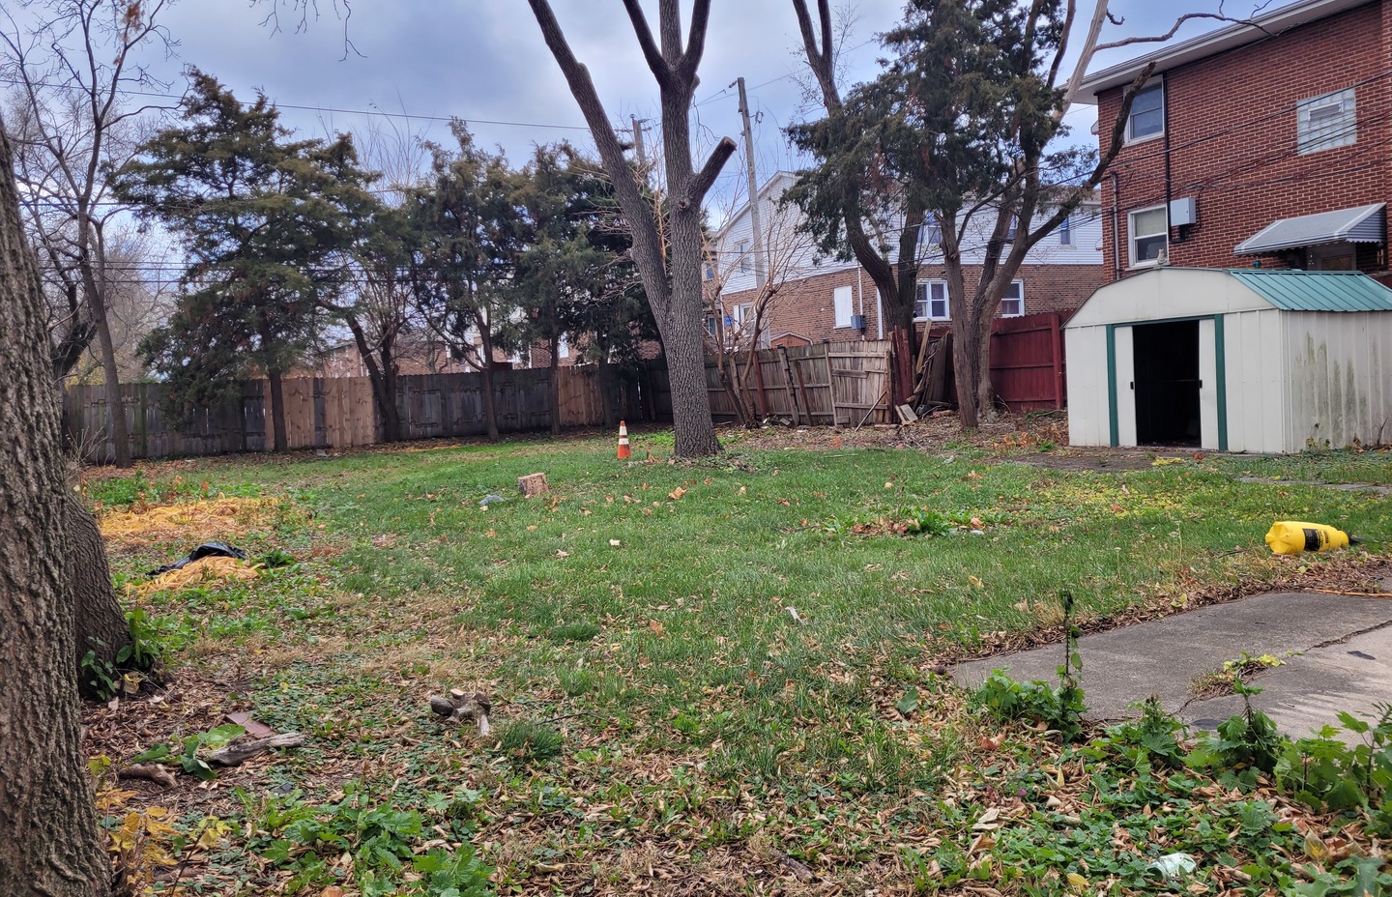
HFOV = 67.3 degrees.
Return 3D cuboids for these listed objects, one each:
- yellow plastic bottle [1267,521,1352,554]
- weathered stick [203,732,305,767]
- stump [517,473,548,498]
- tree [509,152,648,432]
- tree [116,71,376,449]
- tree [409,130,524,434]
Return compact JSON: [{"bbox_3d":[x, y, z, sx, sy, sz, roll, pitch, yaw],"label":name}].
[{"bbox_3d":[3.524,0.498,6.004,0.465,0.188,0.188,-1,-14,-17],"label":"yellow plastic bottle"},{"bbox_3d":[-1.403,0.951,3.348,0.305,0.055,0.070,-5,4,-25],"label":"weathered stick"},{"bbox_3d":[-1.854,0.421,11.941,0.300,0.250,0.290,-11,3,0],"label":"stump"},{"bbox_3d":[-3.363,-4.695,30.500,3.798,8.433,4.300,-3,3,-6],"label":"tree"},{"bbox_3d":[-12.057,-5.053,28.000,6.682,10.166,6.300,-4,3,-23],"label":"tree"},{"bbox_3d":[-6.381,-4.613,28.800,3.186,8.864,4.000,-4,3,-12],"label":"tree"}]

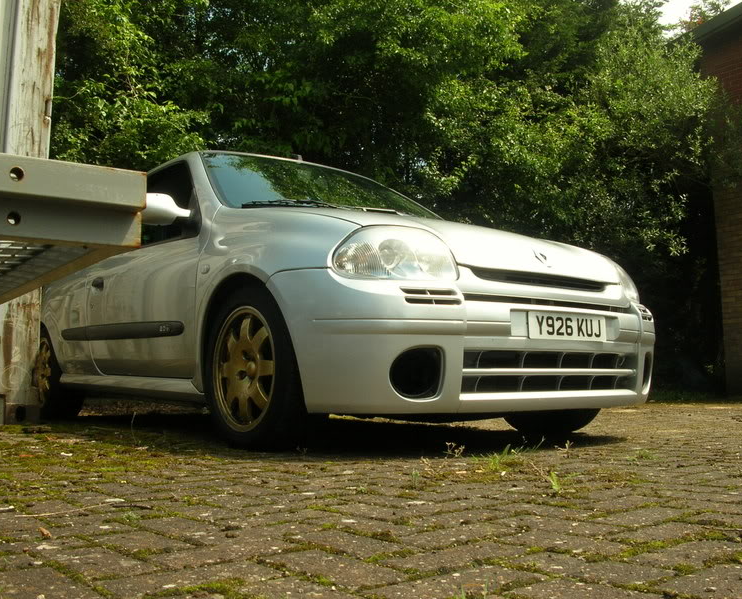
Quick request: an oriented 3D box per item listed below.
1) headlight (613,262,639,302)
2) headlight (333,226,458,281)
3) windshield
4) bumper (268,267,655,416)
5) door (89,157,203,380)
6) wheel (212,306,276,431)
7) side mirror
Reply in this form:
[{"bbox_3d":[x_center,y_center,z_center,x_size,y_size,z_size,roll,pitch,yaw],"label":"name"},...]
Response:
[{"bbox_3d":[0.974,-0.092,3.238,0.345,0.220,0.280,4,-6,-37],"label":"headlight"},{"bbox_3d":[0.065,-0.159,2.546,0.345,0.220,0.280,4,-6,-37],"label":"headlight"},{"bbox_3d":[-0.191,-0.513,3.862,1.360,0.130,0.830,4,26,-37],"label":"windshield"},{"bbox_3d":[0.492,0.159,2.900,1.620,0.475,0.560,4,-6,-37],"label":"bumper"},{"bbox_3d":[-0.975,-0.174,3.725,0.290,1.065,1.270,4,-6,-37],"label":"door"},{"bbox_3d":[-0.370,0.245,2.838,0.175,0.425,0.424,4,-6,-37],"label":"wheel"},{"bbox_3d":[-0.828,-0.368,3.246,0.220,0.135,0.130,4,-6,-37],"label":"side mirror"}]

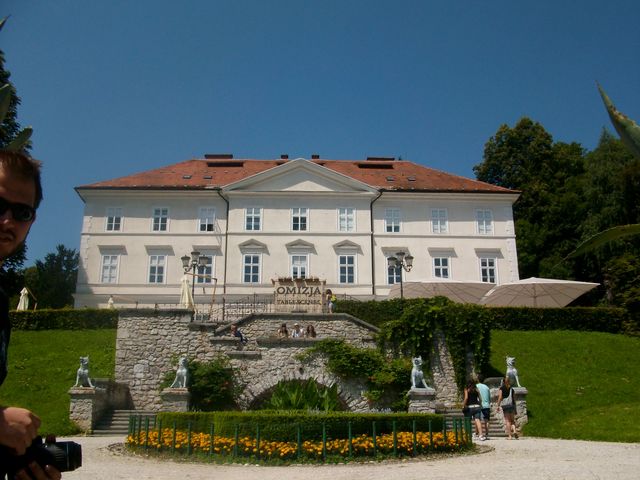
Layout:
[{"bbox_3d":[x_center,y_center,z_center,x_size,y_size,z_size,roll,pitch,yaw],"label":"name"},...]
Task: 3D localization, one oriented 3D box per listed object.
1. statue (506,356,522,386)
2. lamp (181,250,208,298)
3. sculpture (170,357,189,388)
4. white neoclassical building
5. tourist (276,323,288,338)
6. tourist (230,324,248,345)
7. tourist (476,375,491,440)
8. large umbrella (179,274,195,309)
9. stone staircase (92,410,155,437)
[{"bbox_3d":[6.017,4.099,19.603,0.500,0.980,0.700,0,-15,0],"label":"statue"},{"bbox_3d":[-6.361,2.382,31.952,1.400,3.700,0.700,0,-15,0],"label":"lamp"},{"bbox_3d":[-4.380,4.128,19.598,0.520,0.980,0.680,0,-15,0],"label":"sculpture"},{"bbox_3d":[-2.113,0.971,55.776,35.000,17.800,15.600,0,-15,-2],"label":"white neoclassical building"},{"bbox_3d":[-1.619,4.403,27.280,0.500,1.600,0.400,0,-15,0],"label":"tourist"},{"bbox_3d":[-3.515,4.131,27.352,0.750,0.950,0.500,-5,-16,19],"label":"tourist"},{"bbox_3d":[4.412,4.518,17.010,0.460,1.720,0.400,-6,-16,21],"label":"tourist"},{"bbox_3d":[-7.065,2.789,33.389,0.900,2.150,0.900,0,-15,0],"label":"large umbrella"},{"bbox_3d":[-5.888,5.810,20.089,2.100,0.780,2.000,0,-15,0],"label":"stone staircase"}]

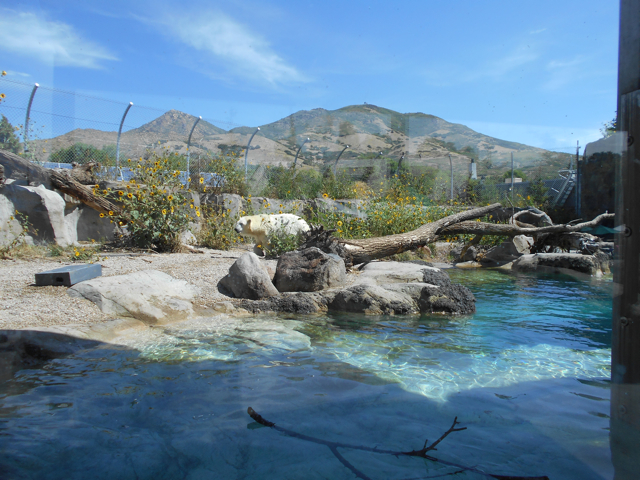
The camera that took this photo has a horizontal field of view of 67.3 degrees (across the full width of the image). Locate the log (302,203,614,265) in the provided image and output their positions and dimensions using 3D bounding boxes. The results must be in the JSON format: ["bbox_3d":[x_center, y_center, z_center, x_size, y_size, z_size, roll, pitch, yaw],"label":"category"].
[{"bbox_3d":[2.950,-0.119,9.605,6.450,1.200,1.000,-1,3,-14],"label":"log"}]

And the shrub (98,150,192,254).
[{"bbox_3d":[-4.381,-0.936,12.000,2.350,2.450,1.950,-1,3,-20],"label":"shrub"}]

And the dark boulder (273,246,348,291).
[{"bbox_3d":[-0.132,0.425,6.700,0.980,0.620,0.750,0,3,0],"label":"dark boulder"}]

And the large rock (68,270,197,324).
[{"bbox_3d":[-2.223,0.670,5.700,1.420,0.400,1.100,-1,3,-20],"label":"large rock"}]

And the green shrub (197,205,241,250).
[{"bbox_3d":[-2.745,-0.338,13.000,1.200,1.250,1.050,0,3,0],"label":"green shrub"}]

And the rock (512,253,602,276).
[{"bbox_3d":[4.743,0.489,9.600,1.750,0.420,0.850,1,3,25],"label":"rock"}]

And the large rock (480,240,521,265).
[{"bbox_3d":[4.055,0.303,10.800,0.880,0.520,0.750,1,3,20],"label":"large rock"}]

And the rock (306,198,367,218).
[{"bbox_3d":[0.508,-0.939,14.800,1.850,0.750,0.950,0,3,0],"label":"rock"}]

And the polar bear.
[{"bbox_3d":[-1.126,-0.107,11.400,1.900,1.020,0.720,0,3,0],"label":"polar bear"}]

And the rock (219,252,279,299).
[{"bbox_3d":[-0.937,0.478,6.300,0.780,0.600,0.650,0,3,0],"label":"rock"}]

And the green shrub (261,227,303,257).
[{"bbox_3d":[-0.850,0.057,10.900,0.900,0.720,0.800,0,3,0],"label":"green shrub"}]

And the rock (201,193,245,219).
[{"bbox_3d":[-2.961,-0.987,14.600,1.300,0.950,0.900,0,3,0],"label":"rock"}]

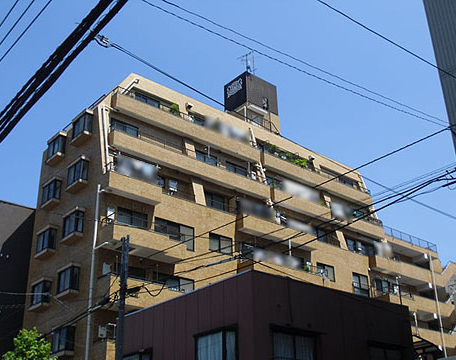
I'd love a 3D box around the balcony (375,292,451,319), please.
[{"bbox_3d":[12.585,8.632,44.343,6.396,0.918,1.390,19,-34,-36],"label":"balcony"}]

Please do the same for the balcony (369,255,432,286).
[{"bbox_3d":[11.460,6.230,43.950,6.200,0.930,1.100,20,-33,-36],"label":"balcony"}]

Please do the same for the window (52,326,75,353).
[{"bbox_3d":[-7.555,7.403,29.895,0.462,1.109,1.346,19,-32,-35],"label":"window"}]

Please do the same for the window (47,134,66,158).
[{"bbox_3d":[-9.672,-1.696,36.849,0.462,1.003,1.399,19,-32,-35],"label":"window"}]

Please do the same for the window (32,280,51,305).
[{"bbox_3d":[-9.388,5.788,32.916,0.419,1.147,1.350,19,-34,-36],"label":"window"}]

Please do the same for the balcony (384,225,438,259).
[{"bbox_3d":[12.735,4.578,46.956,6.400,1.020,1.070,20,-33,-36],"label":"balcony"}]

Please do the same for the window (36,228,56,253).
[{"bbox_3d":[-9.588,3.314,34.462,0.462,1.096,1.386,19,-32,-35],"label":"window"}]

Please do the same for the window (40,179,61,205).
[{"bbox_3d":[-9.544,0.783,35.414,0.419,1.161,1.323,19,-34,-36],"label":"window"}]

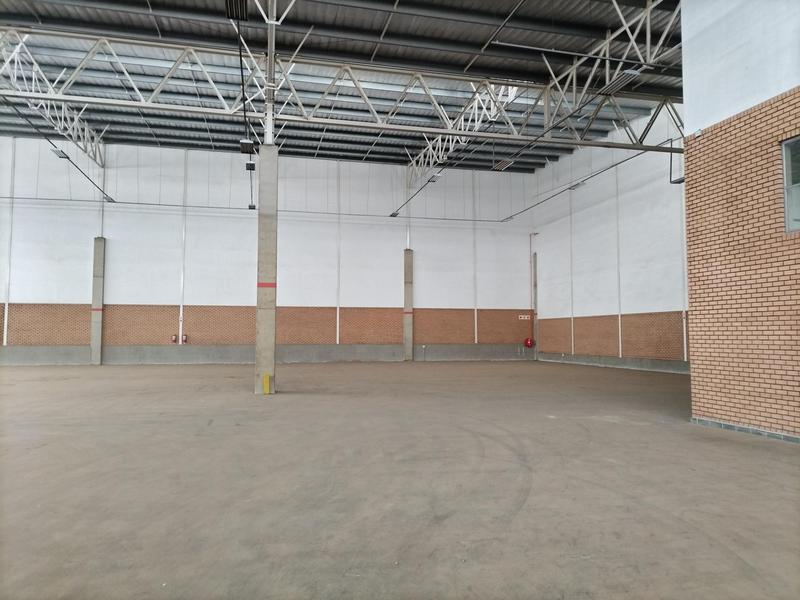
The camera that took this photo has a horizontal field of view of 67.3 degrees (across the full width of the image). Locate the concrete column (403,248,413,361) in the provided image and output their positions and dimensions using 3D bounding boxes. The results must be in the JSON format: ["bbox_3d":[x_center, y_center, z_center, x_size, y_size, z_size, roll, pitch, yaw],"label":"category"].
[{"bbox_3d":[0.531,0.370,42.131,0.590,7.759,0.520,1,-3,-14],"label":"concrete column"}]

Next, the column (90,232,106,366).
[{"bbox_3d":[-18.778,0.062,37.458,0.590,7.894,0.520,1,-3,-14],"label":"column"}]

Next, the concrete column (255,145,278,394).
[{"bbox_3d":[-4.234,-0.991,19.126,0.595,7.845,0.595,1,-3,-14],"label":"concrete column"}]

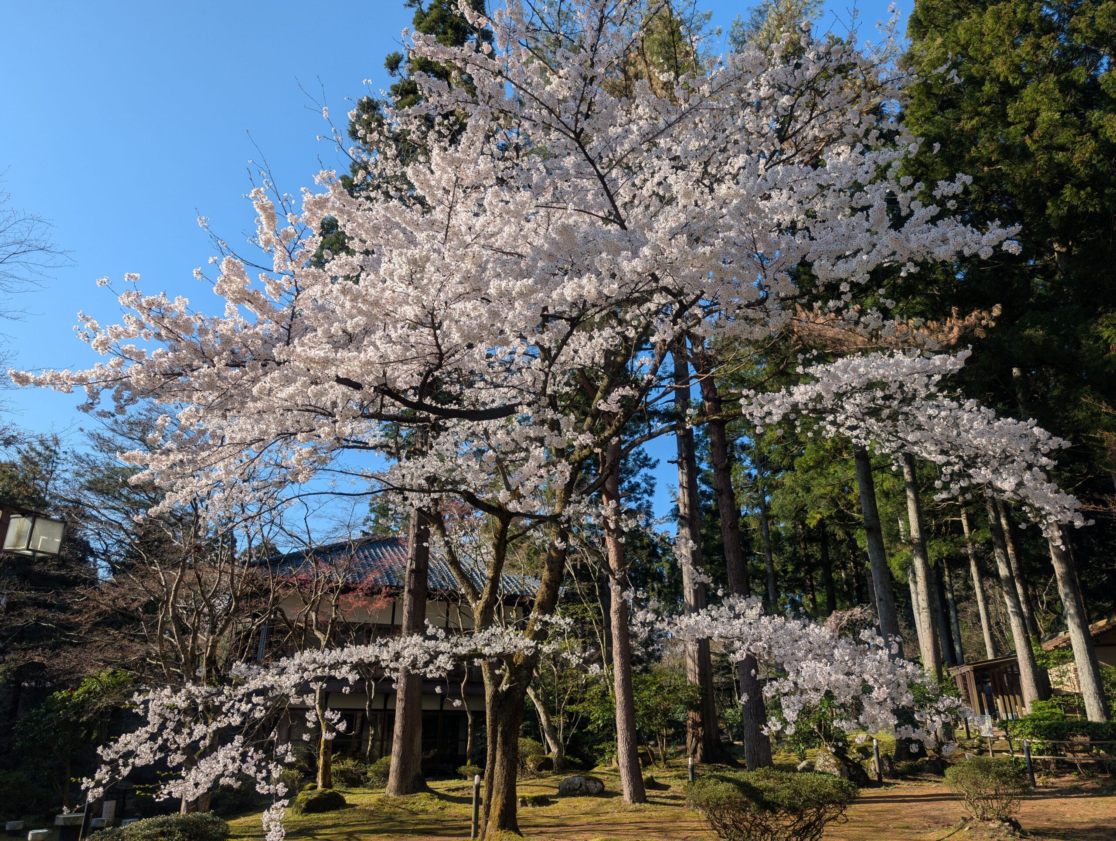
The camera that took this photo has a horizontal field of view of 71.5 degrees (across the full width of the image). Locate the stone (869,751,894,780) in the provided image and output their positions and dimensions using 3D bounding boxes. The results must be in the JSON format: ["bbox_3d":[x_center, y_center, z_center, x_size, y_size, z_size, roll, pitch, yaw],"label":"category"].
[{"bbox_3d":[6.739,7.165,16.100,0.500,0.530,0.480,-8,-23,20],"label":"stone"}]

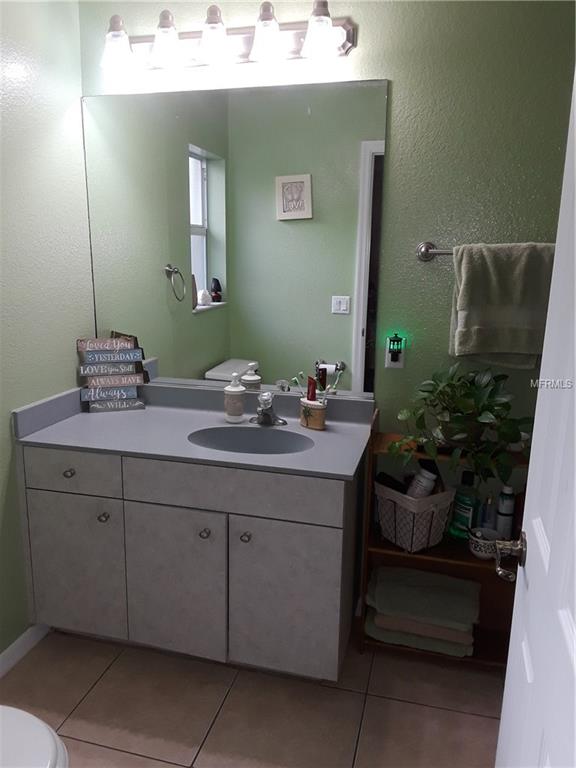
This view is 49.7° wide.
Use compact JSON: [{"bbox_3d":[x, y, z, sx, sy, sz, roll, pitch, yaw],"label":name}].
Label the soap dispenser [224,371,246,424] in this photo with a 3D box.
[{"bbox_3d":[-0.202,0.048,2.416,0.080,0.190,0.080,2,12,6],"label":"soap dispenser"}]

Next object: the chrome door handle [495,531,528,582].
[{"bbox_3d":[0.409,0.318,1.140,0.058,0.072,0.140,4,13,14],"label":"chrome door handle"}]

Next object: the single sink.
[{"bbox_3d":[-0.131,0.260,2.200,0.454,0.130,0.308,4,13,14],"label":"single sink"}]

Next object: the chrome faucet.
[{"bbox_3d":[-0.082,0.100,2.323,0.148,0.132,0.145,4,13,14],"label":"chrome faucet"}]

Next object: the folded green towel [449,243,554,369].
[{"bbox_3d":[0.726,-0.271,2.125,0.330,0.415,0.075,4,13,14],"label":"folded green towel"}]

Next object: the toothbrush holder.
[{"bbox_3d":[0.098,0.117,2.352,0.073,0.092,0.115,-9,16,-39],"label":"toothbrush holder"}]

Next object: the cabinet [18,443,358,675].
[{"bbox_3d":[-0.318,0.581,2.374,1.145,0.795,0.540,4,13,14],"label":"cabinet"}]

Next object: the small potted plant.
[{"bbox_3d":[0.586,0.120,2.120,0.485,0.375,0.340,4,13,14],"label":"small potted plant"}]

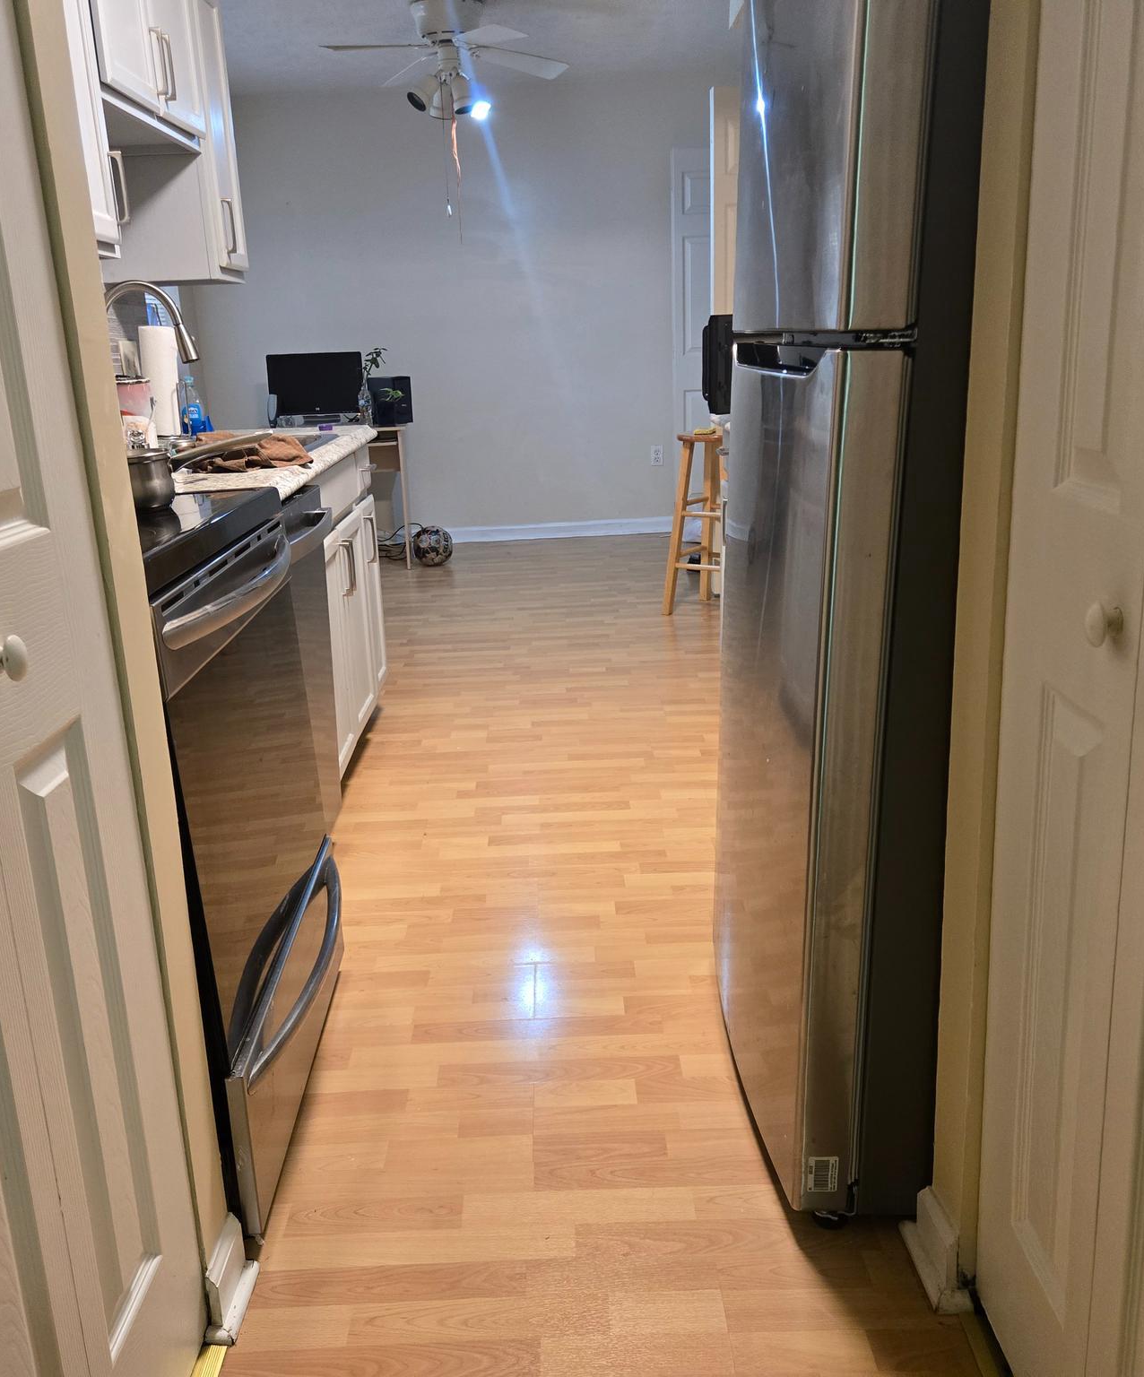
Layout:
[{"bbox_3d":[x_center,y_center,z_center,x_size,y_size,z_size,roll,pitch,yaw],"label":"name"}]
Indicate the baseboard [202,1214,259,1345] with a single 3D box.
[{"bbox_3d":[-0.427,0.738,1.527,0.034,0.084,0.132,-3,16,-2],"label":"baseboard"}]

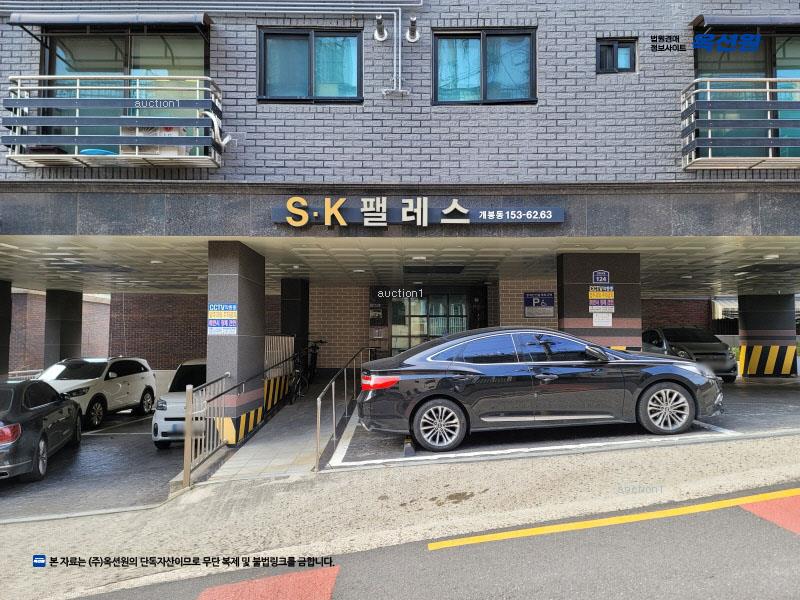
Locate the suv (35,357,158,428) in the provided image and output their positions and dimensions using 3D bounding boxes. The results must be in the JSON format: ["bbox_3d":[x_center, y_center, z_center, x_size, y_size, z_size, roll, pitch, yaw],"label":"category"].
[{"bbox_3d":[-8.270,2.400,15.550,1.890,1.690,4.780,0,-4,0],"label":"suv"}]

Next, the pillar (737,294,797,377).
[{"bbox_3d":[11.254,1.091,17.692,1.499,2.474,0.450,0,-4,0],"label":"pillar"}]

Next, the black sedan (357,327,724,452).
[{"bbox_3d":[1.835,1.121,8.190,4.920,1.470,1.860,-4,-3,1],"label":"black sedan"}]

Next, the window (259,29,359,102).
[{"bbox_3d":[-1.300,-3.411,8.468,1.524,1.108,0.120,0,-4,0],"label":"window"}]

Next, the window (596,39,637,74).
[{"bbox_3d":[3.156,-3.544,8.476,0.587,0.540,0.120,0,-4,0],"label":"window"}]

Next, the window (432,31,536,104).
[{"bbox_3d":[1.242,-3.386,8.466,1.509,1.127,0.120,0,-4,0],"label":"window"}]

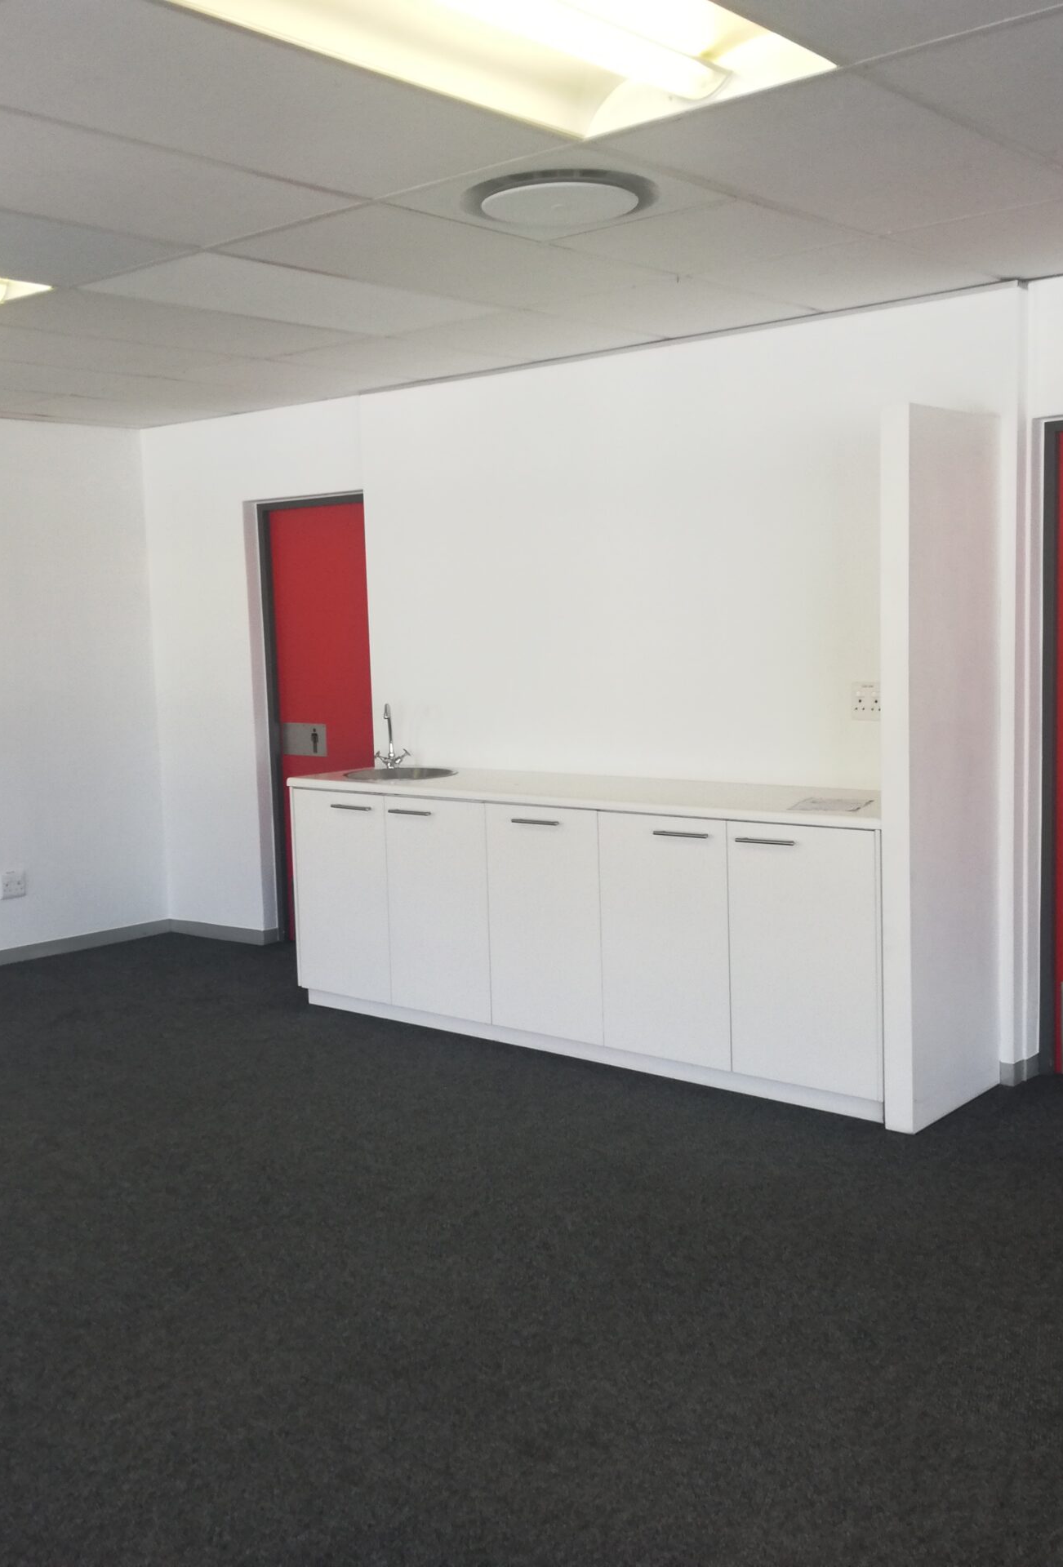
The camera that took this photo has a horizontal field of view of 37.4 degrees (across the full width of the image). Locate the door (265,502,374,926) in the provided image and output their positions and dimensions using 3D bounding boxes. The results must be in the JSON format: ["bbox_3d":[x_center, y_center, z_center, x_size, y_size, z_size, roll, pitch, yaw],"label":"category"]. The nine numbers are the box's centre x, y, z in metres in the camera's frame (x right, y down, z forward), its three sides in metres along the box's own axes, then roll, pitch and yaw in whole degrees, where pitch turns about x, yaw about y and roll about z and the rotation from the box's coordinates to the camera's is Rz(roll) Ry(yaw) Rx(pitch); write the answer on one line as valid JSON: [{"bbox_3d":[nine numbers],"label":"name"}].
[{"bbox_3d":[-0.852,-0.231,7.040,0.807,2.013,0.040,3,8,40],"label":"door"}]

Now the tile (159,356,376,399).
[{"bbox_3d":[-0.896,-1.581,6.124,0.590,0.018,0.818,3,8,40],"label":"tile"}]

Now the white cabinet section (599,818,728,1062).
[{"bbox_3d":[0.612,0.464,5.212,0.501,0.788,0.588,3,8,40],"label":"white cabinet section"}]

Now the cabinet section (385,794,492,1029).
[{"bbox_3d":[-0.148,0.418,5.861,0.499,0.788,0.588,3,8,40],"label":"cabinet section"}]

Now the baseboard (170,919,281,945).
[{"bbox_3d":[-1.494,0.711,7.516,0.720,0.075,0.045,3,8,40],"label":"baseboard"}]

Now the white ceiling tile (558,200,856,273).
[{"bbox_3d":[0.454,-1.392,3.996,0.588,0.020,0.588,3,8,40],"label":"white ceiling tile"}]

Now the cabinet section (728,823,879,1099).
[{"bbox_3d":[0.991,0.487,4.888,0.499,0.788,0.588,3,8,40],"label":"cabinet section"}]

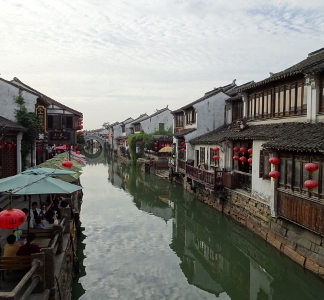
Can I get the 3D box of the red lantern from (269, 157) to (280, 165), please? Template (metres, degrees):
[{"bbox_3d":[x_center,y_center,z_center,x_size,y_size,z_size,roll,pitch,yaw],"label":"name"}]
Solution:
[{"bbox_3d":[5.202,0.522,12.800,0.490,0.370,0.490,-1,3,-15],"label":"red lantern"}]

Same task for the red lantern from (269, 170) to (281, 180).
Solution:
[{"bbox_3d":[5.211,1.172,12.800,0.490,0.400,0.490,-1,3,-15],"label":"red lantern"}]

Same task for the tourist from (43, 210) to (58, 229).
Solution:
[{"bbox_3d":[-3.358,2.374,8.377,0.460,1.160,0.620,-1,3,-15],"label":"tourist"}]

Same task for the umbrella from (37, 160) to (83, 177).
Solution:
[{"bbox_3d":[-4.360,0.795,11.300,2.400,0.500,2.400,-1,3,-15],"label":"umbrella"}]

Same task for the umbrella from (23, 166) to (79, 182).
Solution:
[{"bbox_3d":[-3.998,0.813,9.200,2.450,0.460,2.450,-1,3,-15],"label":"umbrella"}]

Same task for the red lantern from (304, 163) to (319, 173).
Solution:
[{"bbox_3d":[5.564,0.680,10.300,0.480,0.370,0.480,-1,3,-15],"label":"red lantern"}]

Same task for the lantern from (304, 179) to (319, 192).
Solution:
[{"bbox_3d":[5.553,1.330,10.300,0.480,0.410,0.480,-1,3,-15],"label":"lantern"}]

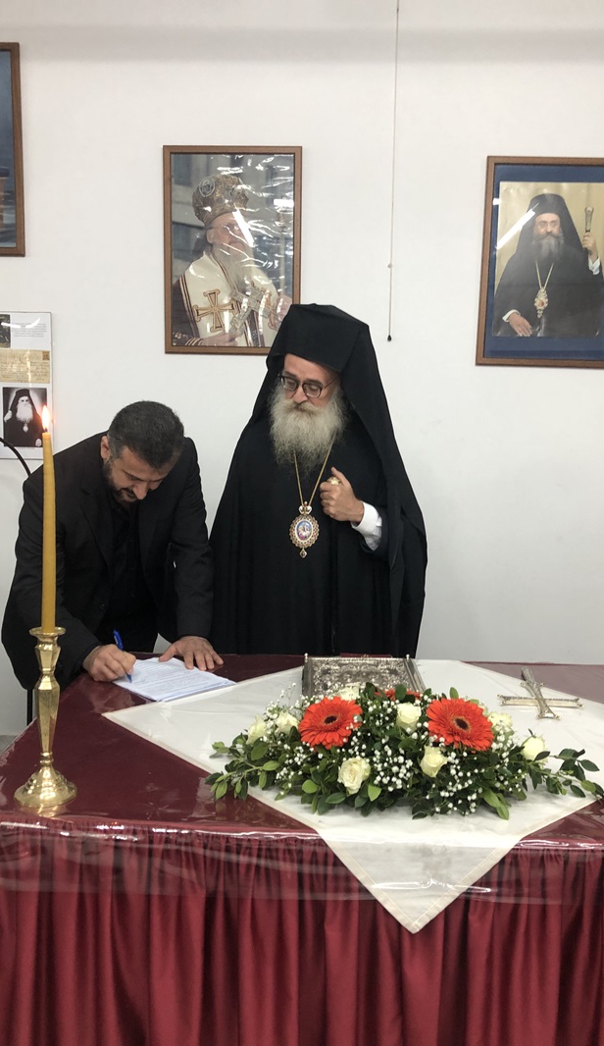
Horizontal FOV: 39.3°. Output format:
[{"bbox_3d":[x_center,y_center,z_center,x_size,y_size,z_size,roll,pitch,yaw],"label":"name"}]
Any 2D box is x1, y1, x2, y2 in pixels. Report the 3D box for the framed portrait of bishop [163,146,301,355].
[{"bbox_3d":[-0.273,-1.067,3.349,0.540,0.792,0.025,1,9,2],"label":"framed portrait of bishop"}]

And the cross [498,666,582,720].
[{"bbox_3d":[0.551,0.399,1.985,0.188,0.036,0.315,1,6,5],"label":"cross"}]

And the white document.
[{"bbox_3d":[-0.346,0.383,2.121,0.220,0.012,0.297,-4,8,-41],"label":"white document"}]

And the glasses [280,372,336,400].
[{"bbox_3d":[0.039,-0.412,2.380,0.142,0.047,0.145,20,36,28],"label":"glasses"}]

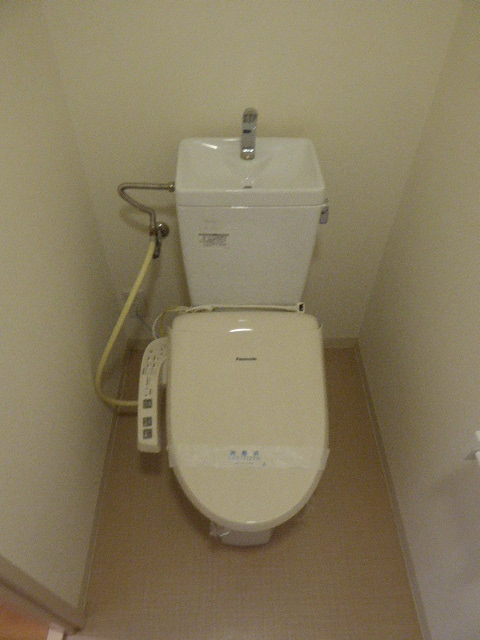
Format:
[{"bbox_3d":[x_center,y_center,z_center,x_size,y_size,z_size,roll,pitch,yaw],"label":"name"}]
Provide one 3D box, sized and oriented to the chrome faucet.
[{"bbox_3d":[0.019,-0.428,1.037,0.034,0.128,0.080,0,48,-1],"label":"chrome faucet"}]

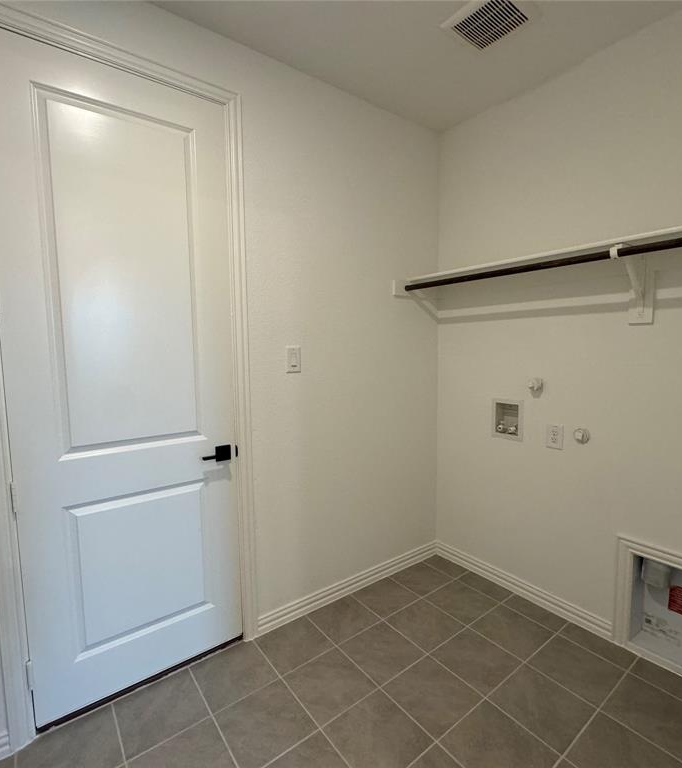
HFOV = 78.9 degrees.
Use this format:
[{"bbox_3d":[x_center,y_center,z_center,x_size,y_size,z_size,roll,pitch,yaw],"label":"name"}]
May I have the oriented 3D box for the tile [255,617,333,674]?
[{"bbox_3d":[-0.228,1.266,2.013,0.300,0.013,0.287,-5,7,-37],"label":"tile"}]

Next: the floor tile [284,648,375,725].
[{"bbox_3d":[-0.048,1.286,1.777,0.300,0.013,0.300,-5,7,-37],"label":"floor tile"}]

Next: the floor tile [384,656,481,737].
[{"bbox_3d":[0.378,1.286,1.717,0.301,0.010,0.301,-5,7,-37],"label":"floor tile"}]

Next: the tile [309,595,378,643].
[{"bbox_3d":[0.014,1.245,2.196,0.300,0.013,0.287,-5,7,-37],"label":"tile"}]

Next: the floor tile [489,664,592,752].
[{"bbox_3d":[0.804,1.288,1.661,0.300,0.013,0.300,-5,7,-37],"label":"floor tile"}]

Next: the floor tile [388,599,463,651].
[{"bbox_3d":[0.435,1.246,2.143,0.301,0.010,0.301,-5,7,-37],"label":"floor tile"}]

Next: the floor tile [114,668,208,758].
[{"bbox_3d":[-0.717,1.304,1.646,0.301,0.010,0.295,-5,7,-37],"label":"floor tile"}]

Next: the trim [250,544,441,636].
[{"bbox_3d":[0.116,1.170,2.447,1.345,0.090,0.013,-5,7,-37],"label":"trim"}]

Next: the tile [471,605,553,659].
[{"bbox_3d":[0.862,1.247,2.085,0.301,0.010,0.301,-5,7,-37],"label":"tile"}]

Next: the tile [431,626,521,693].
[{"bbox_3d":[0.620,1.267,1.901,0.301,0.010,0.301,-5,7,-37],"label":"tile"}]

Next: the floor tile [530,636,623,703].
[{"bbox_3d":[1.047,1.268,1.844,0.301,0.010,0.301,-5,7,-37],"label":"floor tile"}]

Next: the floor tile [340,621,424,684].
[{"bbox_3d":[0.194,1.266,1.960,0.300,0.013,0.300,-5,7,-37],"label":"floor tile"}]

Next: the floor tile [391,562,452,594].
[{"bbox_3d":[0.500,1.205,2.559,0.300,0.013,0.281,-5,7,-37],"label":"floor tile"}]

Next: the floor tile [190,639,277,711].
[{"bbox_3d":[-0.473,1.284,1.827,0.301,0.010,0.289,-5,7,-37],"label":"floor tile"}]

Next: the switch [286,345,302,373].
[{"bbox_3d":[-0.234,-0.124,2.068,0.087,0.131,0.009,-5,7,-37],"label":"switch"}]

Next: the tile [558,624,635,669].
[{"bbox_3d":[1.223,1.253,1.977,0.136,0.013,0.300,-5,7,-37],"label":"tile"}]

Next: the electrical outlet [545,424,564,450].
[{"bbox_3d":[1.108,0.275,2.148,0.009,0.128,0.086,-5,7,-37],"label":"electrical outlet"}]

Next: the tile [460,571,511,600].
[{"bbox_3d":[0.855,1.210,2.459,0.136,0.013,0.300,-5,7,-37],"label":"tile"}]

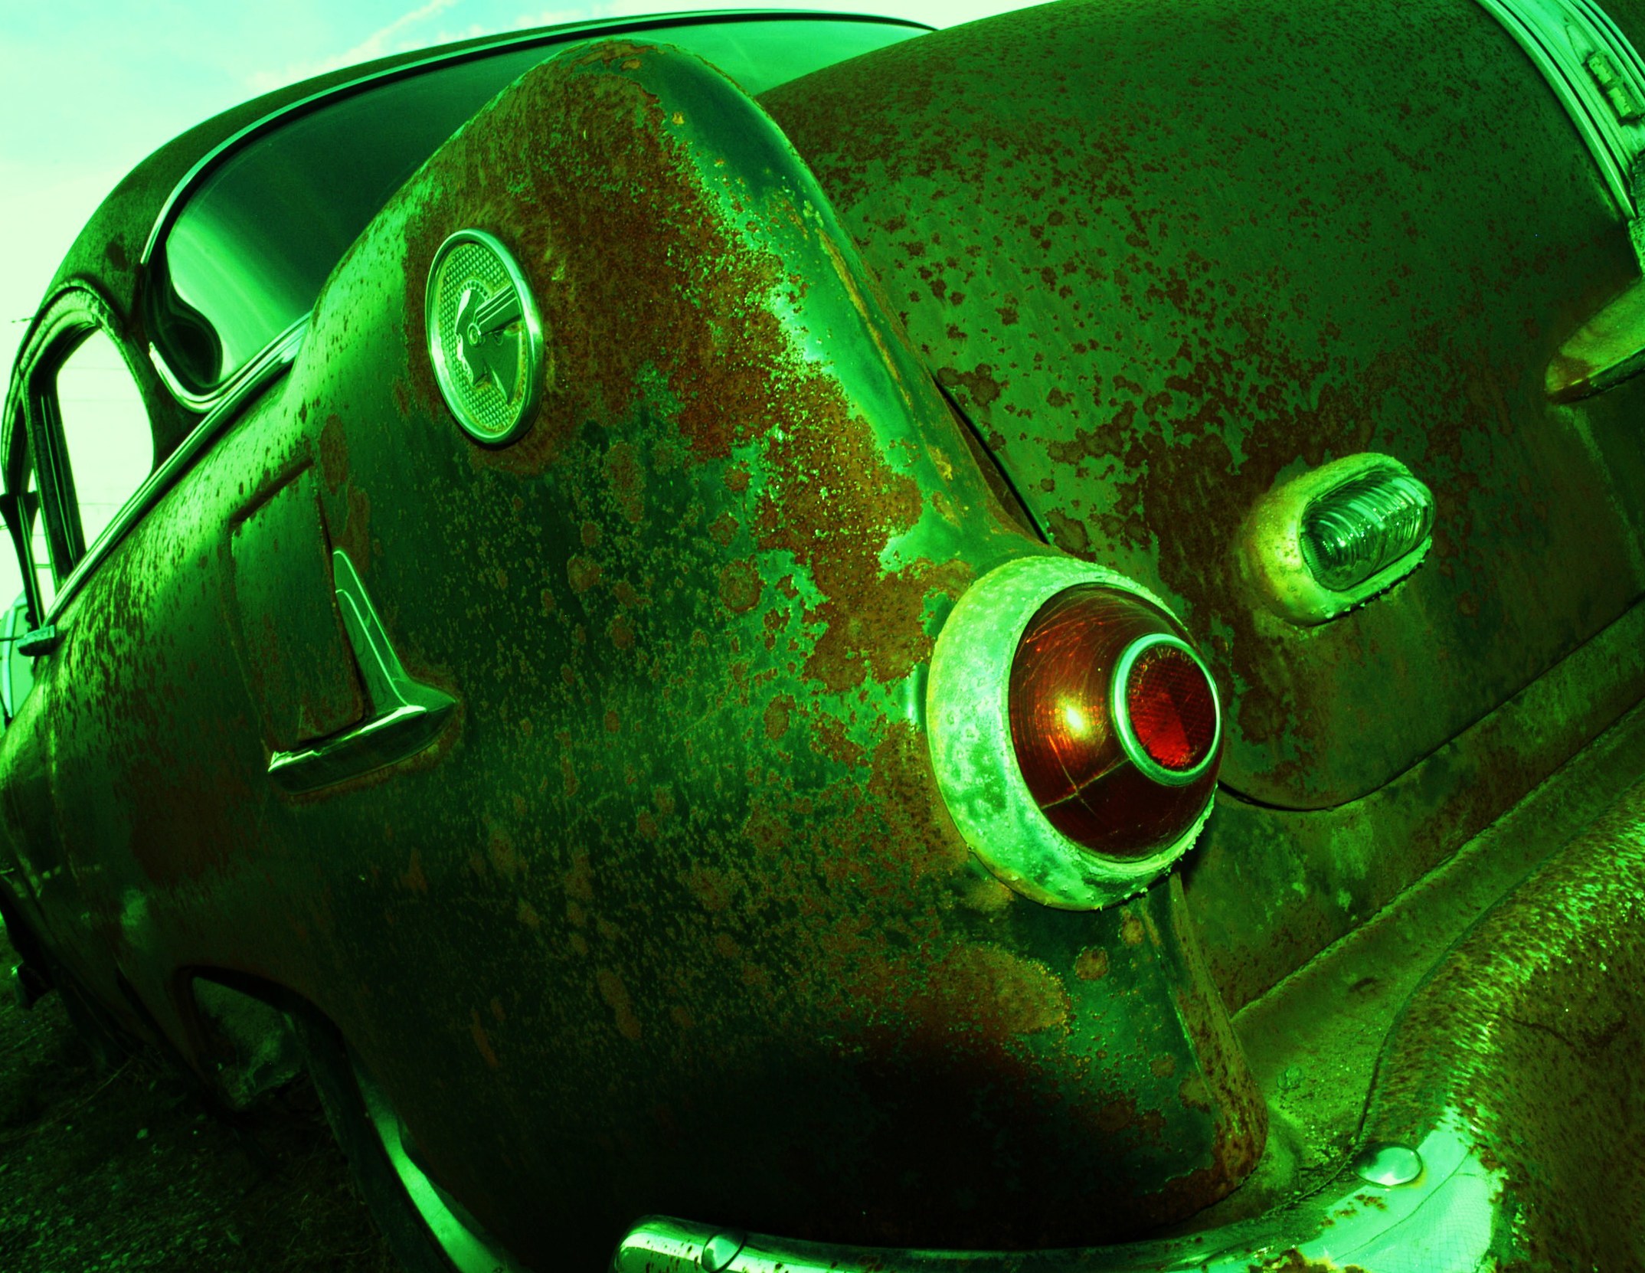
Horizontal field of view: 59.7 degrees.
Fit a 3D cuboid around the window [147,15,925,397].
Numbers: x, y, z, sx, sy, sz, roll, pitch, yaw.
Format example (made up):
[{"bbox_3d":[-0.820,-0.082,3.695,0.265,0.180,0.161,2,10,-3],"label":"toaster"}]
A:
[{"bbox_3d":[-0.129,-0.678,1.910,1.400,0.360,0.540,-23,6,-32],"label":"window"}]

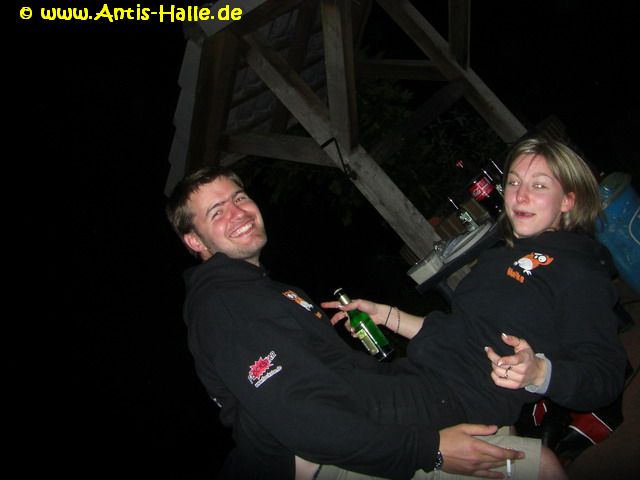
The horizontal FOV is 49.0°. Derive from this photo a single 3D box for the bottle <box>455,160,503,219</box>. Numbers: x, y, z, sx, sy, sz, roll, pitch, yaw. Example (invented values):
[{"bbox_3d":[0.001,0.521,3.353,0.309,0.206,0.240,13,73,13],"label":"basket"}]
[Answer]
[{"bbox_3d":[0.772,-0.252,3.400,0.107,0.335,0.107,-40,-2,10],"label":"bottle"}]

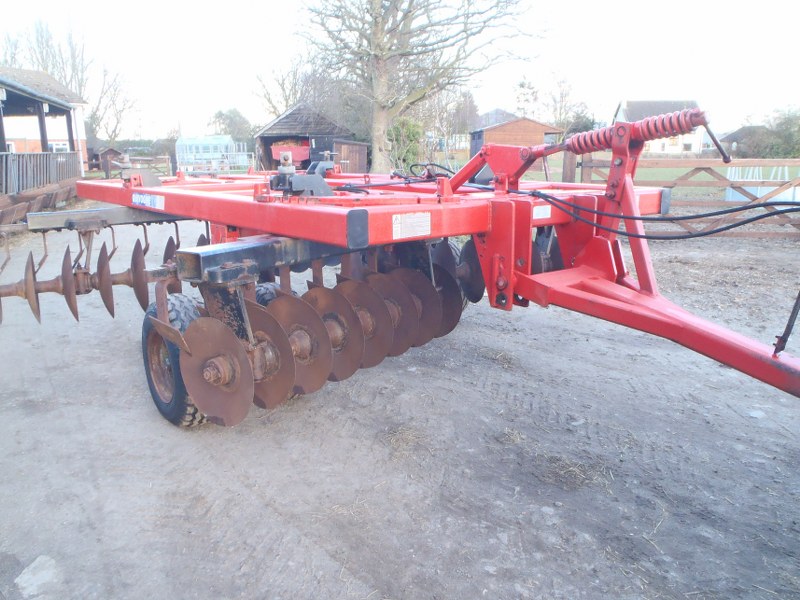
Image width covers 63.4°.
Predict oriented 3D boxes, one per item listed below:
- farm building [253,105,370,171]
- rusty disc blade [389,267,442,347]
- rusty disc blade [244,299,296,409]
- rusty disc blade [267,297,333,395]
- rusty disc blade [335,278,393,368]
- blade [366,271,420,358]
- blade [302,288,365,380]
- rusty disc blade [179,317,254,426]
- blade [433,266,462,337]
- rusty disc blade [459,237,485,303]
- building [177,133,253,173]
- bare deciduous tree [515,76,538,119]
[{"bbox_3d":[-5.000,-9.100,37.000,6.100,4.000,5.000,-1,13,-5],"label":"farm building"},{"bbox_3d":[0.080,0.057,4.822,0.600,0.600,0.090,9,16,35],"label":"rusty disc blade"},{"bbox_3d":[-0.779,0.319,3.672,0.600,0.600,0.090,9,16,35],"label":"rusty disc blade"},{"bbox_3d":[-0.608,0.266,3.902,0.600,0.600,0.090,9,16,35],"label":"rusty disc blade"},{"bbox_3d":[-0.264,0.162,4.362,0.600,0.600,0.090,9,16,35],"label":"rusty disc blade"},{"bbox_3d":[-0.092,0.109,4.592,0.600,0.600,0.090,9,16,35],"label":"blade"},{"bbox_3d":[-0.436,0.214,4.132,0.600,0.600,0.090,9,16,35],"label":"blade"},{"bbox_3d":[-0.951,0.371,3.442,0.600,0.600,0.090,9,16,35],"label":"rusty disc blade"},{"bbox_3d":[0.252,0.004,5.052,0.600,0.600,0.090,9,16,35],"label":"blade"},{"bbox_3d":[0.677,-0.256,6.230,0.090,0.600,0.600,-5,14,-19],"label":"rusty disc blade"},{"bbox_3d":[-11.000,-8.500,38.000,4.200,2.400,2.700,0,13,0],"label":"building"},{"bbox_3d":[10.700,-15.100,55.000,2.600,7.800,2.600,0,13,0],"label":"bare deciduous tree"}]

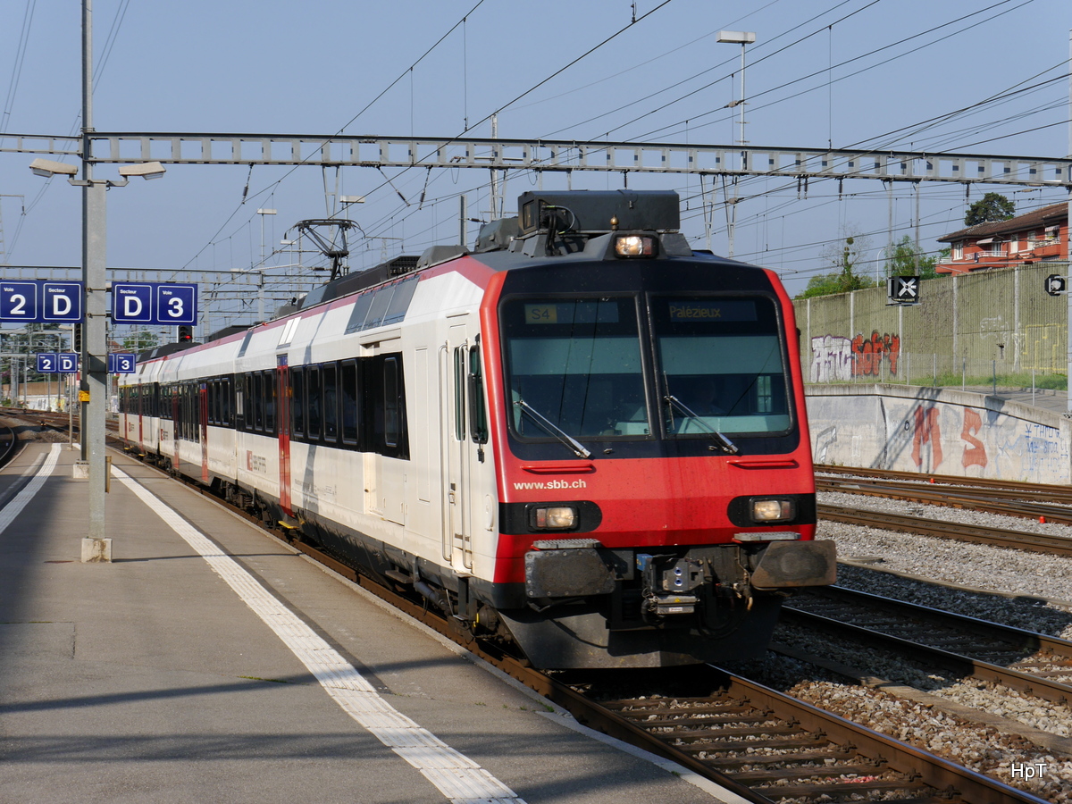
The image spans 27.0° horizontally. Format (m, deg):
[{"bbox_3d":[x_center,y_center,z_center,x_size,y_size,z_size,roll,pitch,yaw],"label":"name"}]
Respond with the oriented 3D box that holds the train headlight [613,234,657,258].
[{"bbox_3d":[0.824,-1.290,18.450,0.345,0.185,0.160,-1,0,-12],"label":"train headlight"}]

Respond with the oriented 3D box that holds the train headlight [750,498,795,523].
[{"bbox_3d":[1.909,0.874,17.950,0.340,0.180,0.130,-1,0,-12],"label":"train headlight"}]

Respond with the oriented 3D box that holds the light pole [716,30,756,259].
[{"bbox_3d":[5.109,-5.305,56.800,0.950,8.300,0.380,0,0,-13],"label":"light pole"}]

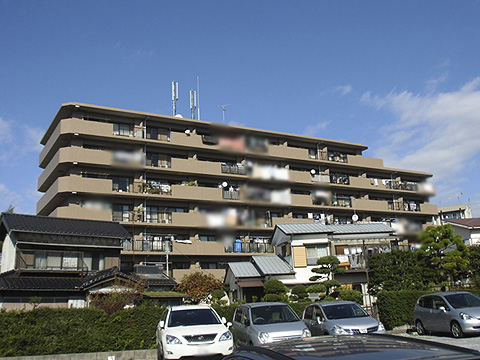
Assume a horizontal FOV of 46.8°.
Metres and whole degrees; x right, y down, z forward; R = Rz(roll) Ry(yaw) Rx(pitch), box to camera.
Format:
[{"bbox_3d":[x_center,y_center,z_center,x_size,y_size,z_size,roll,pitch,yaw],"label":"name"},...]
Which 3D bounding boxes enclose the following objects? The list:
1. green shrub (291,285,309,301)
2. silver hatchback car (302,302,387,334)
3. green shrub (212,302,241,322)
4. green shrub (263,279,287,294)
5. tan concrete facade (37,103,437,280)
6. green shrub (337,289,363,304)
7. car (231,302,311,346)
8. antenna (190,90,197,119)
[{"bbox_3d":[2.605,4.926,24.286,0.800,0.720,0.800,-2,-12,0],"label":"green shrub"},{"bbox_3d":[3.195,4.677,17.683,1.700,1.540,4.200,0,-12,-9],"label":"silver hatchback car"},{"bbox_3d":[-0.478,4.712,19.652,1.050,0.850,0.900,1,-13,-15],"label":"green shrub"},{"bbox_3d":[1.484,4.581,23.860,1.000,0.720,1.000,-2,-12,0],"label":"green shrub"},{"bbox_3d":[2.711,5.561,68.767,52.000,20.400,11.500,5,-14,-31],"label":"tan concrete facade"},{"bbox_3d":[4.685,5.027,23.734,1.150,0.850,1.150,1,-13,-15],"label":"green shrub"},{"bbox_3d":[0.931,4.622,17.101,1.690,1.630,3.950,0,-13,-12],"label":"car"},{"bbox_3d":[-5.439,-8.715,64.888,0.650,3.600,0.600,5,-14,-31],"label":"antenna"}]

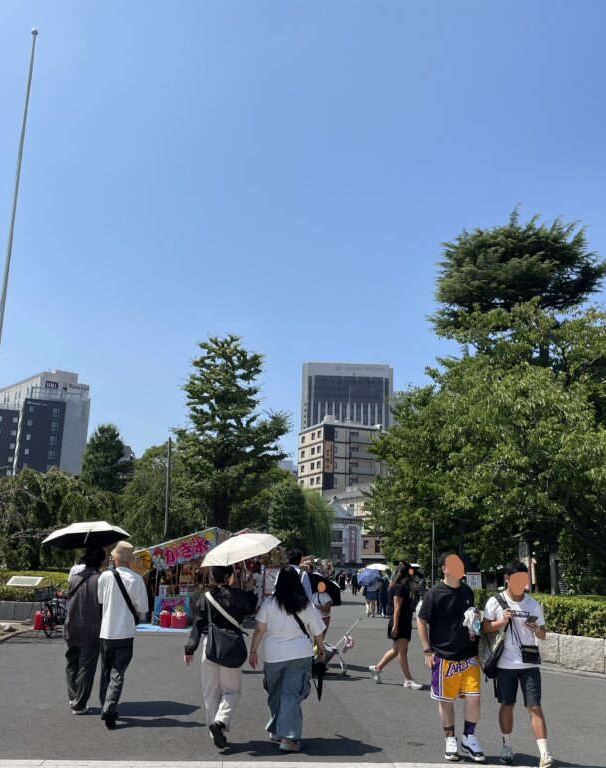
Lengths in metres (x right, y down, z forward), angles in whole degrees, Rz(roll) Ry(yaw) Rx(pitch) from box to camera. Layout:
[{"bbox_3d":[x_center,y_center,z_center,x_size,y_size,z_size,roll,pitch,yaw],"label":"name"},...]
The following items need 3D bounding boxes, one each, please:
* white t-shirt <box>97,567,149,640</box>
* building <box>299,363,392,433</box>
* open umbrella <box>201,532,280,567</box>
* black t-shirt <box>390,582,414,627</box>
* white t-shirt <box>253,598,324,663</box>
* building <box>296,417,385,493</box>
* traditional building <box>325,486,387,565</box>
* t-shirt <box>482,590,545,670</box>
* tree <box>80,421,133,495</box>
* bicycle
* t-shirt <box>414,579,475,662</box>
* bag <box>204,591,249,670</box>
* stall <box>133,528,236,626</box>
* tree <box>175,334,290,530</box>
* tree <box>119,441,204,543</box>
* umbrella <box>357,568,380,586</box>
[{"bbox_3d":[-1.841,2.251,7.887,0.460,0.720,0.320,0,-14,7],"label":"white t-shirt"},{"bbox_3d":[22.031,44.327,396.945,46.000,106.000,24.000,1,-14,2],"label":"building"},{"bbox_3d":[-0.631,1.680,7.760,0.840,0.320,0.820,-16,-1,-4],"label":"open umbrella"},{"bbox_3d":[1.445,3.235,11.284,0.300,0.620,0.430,-3,-14,18],"label":"black t-shirt"},{"bbox_3d":[-0.115,2.278,7.078,0.600,0.570,0.350,1,-14,3],"label":"white t-shirt"},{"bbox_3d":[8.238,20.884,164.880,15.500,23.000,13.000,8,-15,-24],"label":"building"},{"bbox_3d":[8.185,25.774,130.652,9.883,14.700,8.500,2,-14,0],"label":"traditional building"},{"bbox_3d":[1.866,2.185,6.816,0.480,0.640,0.310,3,-14,-6],"label":"t-shirt"},{"bbox_3d":[-13.862,8.190,53.464,4.200,11.200,4.200,2,-13,0],"label":"tree"},{"bbox_3d":[-4.991,4.684,15.811,0.580,1.050,1.720,1,-13,2],"label":"bicycle"},{"bbox_3d":[1.297,2.146,6.951,0.560,0.700,0.320,6,-14,-17],"label":"t-shirt"},{"bbox_3d":[-0.701,2.249,7.046,0.400,0.680,0.240,1,-13,3],"label":"bag"},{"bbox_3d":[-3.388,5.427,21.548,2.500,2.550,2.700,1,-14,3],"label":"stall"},{"bbox_3d":[-3.039,3.233,33.147,4.792,11.017,4.700,2,-14,0],"label":"tree"},{"bbox_3d":[-6.620,6.198,35.485,4.500,7.150,4.500,2,-13,0],"label":"tree"},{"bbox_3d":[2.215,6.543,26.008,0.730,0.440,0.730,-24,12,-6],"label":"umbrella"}]

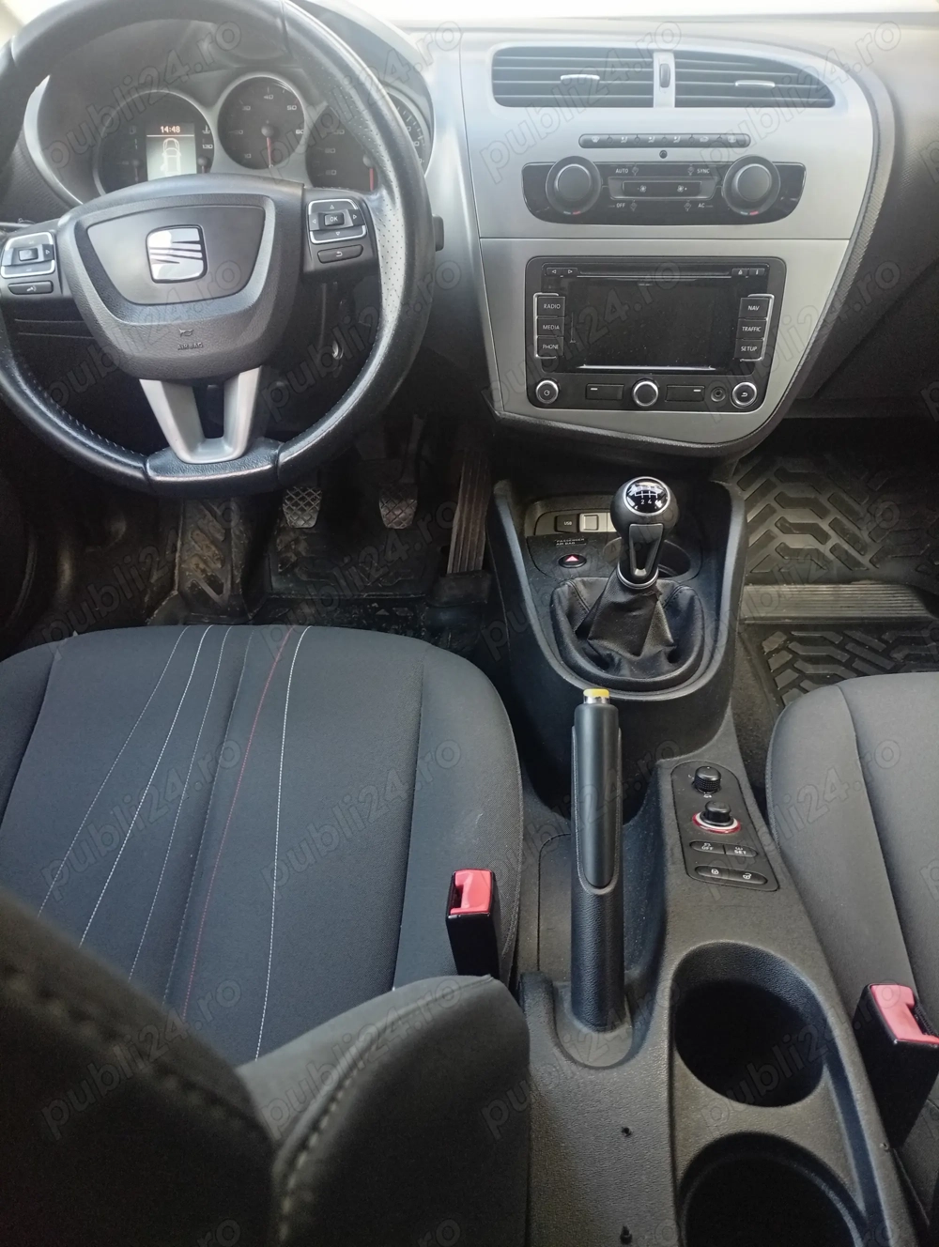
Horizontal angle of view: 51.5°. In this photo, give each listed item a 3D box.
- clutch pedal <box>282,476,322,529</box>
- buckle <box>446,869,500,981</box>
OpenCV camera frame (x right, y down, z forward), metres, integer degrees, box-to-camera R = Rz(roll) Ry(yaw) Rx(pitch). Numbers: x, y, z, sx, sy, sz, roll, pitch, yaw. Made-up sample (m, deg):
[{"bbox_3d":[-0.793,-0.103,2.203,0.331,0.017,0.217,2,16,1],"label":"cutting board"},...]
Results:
[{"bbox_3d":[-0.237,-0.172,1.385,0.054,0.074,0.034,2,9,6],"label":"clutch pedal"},{"bbox_3d":[0.007,0.232,0.692,0.030,0.095,0.051,-5,22,5],"label":"buckle"}]

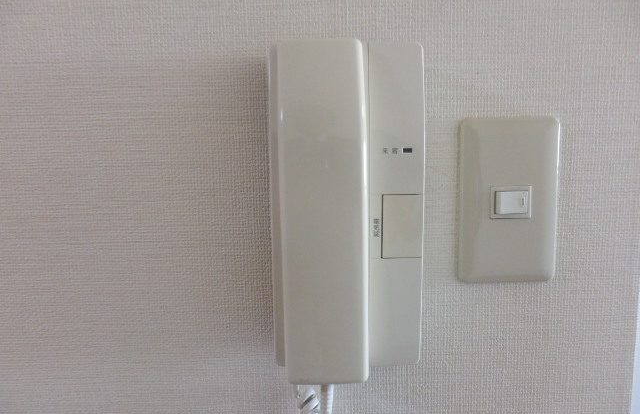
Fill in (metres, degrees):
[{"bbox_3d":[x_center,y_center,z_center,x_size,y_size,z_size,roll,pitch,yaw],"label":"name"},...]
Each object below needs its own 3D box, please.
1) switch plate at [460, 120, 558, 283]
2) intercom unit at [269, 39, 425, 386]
[{"bbox_3d":[0.135,-0.004,0.313,0.071,0.120,0.011,-1,6,1],"label":"switch plate"},{"bbox_3d":[0.019,0.019,0.292,0.105,0.258,0.062,-1,6,1],"label":"intercom unit"}]

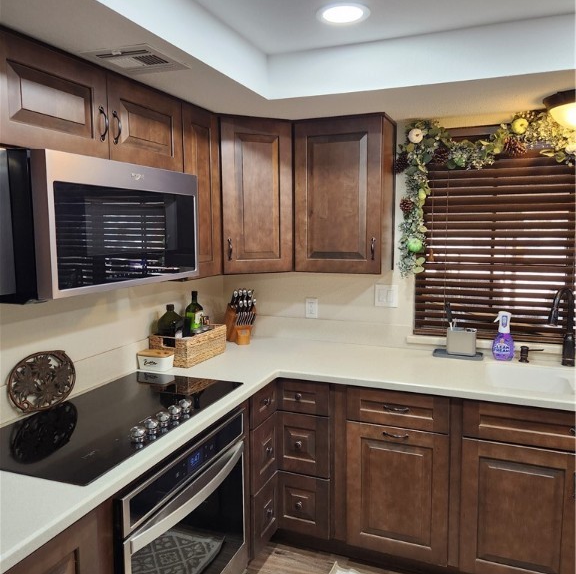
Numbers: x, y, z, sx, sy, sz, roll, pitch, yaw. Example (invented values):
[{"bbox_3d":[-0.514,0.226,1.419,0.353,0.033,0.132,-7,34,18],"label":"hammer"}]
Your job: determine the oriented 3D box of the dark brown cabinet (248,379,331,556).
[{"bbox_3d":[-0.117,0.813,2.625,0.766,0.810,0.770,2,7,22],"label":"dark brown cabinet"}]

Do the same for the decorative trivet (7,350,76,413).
[{"bbox_3d":[-0.903,0.349,1.889,0.025,0.212,0.288,-7,4,23],"label":"decorative trivet"}]

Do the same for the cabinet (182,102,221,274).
[{"bbox_3d":[-0.531,-0.425,2.382,0.328,0.760,0.310,2,7,22],"label":"cabinet"}]

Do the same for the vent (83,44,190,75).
[{"bbox_3d":[-0.491,-0.736,1.673,0.235,0.025,0.250,2,7,22],"label":"vent"}]

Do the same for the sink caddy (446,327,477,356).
[{"bbox_3d":[0.913,0.289,2.678,0.137,0.122,0.068,2,7,22],"label":"sink caddy"}]

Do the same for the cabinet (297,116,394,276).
[{"bbox_3d":[0.303,-0.466,2.667,0.455,0.760,0.330,2,7,22],"label":"cabinet"}]

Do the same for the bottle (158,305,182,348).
[{"bbox_3d":[-0.582,0.233,2.586,0.115,0.285,0.115,2,7,22],"label":"bottle"}]

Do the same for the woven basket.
[{"bbox_3d":[-0.506,0.299,2.672,0.215,0.140,0.380,2,7,22],"label":"woven basket"}]

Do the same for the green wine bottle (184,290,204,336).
[{"bbox_3d":[-0.497,0.191,2.764,0.088,0.320,0.088,2,7,22],"label":"green wine bottle"}]

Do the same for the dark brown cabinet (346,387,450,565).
[{"bbox_3d":[0.594,0.810,2.541,0.455,0.795,0.610,2,7,22],"label":"dark brown cabinet"}]

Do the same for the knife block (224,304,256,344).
[{"bbox_3d":[-0.287,0.199,3.027,0.115,0.250,0.190,-3,7,-24],"label":"knife block"}]

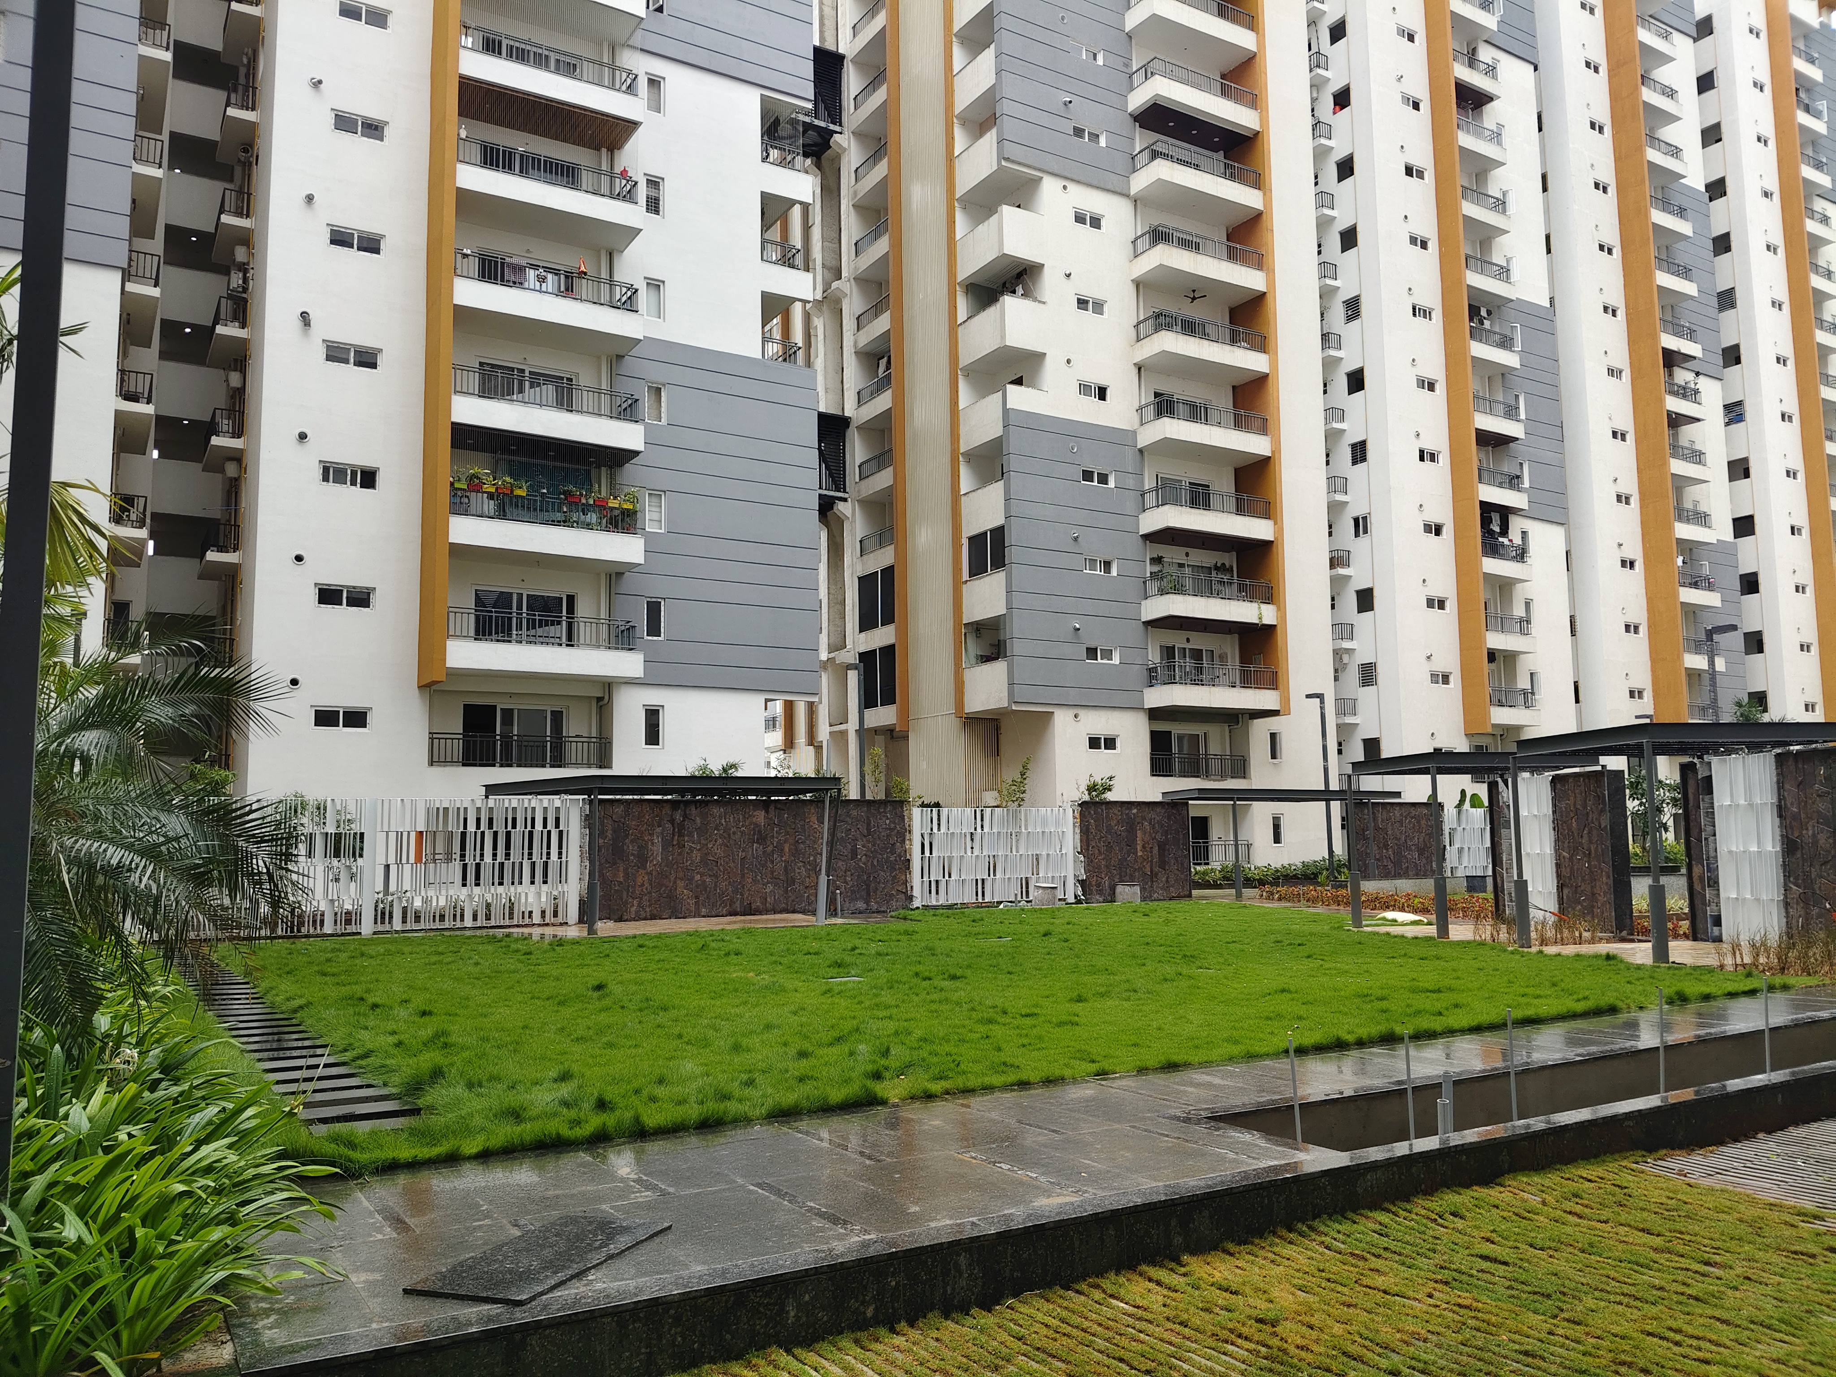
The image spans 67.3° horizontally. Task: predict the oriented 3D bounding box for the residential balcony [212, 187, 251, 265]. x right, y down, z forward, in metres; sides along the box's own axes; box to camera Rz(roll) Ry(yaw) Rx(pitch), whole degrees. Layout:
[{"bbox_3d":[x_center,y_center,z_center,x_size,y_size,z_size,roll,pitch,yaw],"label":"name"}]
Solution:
[{"bbox_3d":[-18.732,-12.564,37.758,0.770,0.970,2.800,3,-7,-31],"label":"residential balcony"}]

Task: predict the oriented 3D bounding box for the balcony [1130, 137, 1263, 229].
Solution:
[{"bbox_3d":[9.825,-17.810,48.871,4.880,1.390,1.600,3,-7,-31],"label":"balcony"}]

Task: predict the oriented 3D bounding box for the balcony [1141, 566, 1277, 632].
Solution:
[{"bbox_3d":[10.018,-2.893,47.218,4.880,1.390,1.600,3,-7,-31],"label":"balcony"}]

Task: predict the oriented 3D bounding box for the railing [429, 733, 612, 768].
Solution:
[{"bbox_3d":[-10.210,1.644,35.766,4.712,0.839,0.076,3,-7,-32],"label":"railing"}]

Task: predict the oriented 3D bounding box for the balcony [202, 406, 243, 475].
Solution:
[{"bbox_3d":[-18.516,-6.606,36.857,0.800,1.060,2.900,3,-8,-31],"label":"balcony"}]

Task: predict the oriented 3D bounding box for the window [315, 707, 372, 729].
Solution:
[{"bbox_3d":[-13.985,0.731,33.502,1.367,0.530,0.121,3,-7,-32],"label":"window"}]

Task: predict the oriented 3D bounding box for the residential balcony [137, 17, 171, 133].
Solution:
[{"bbox_3d":[-20.130,-15.968,36.136,0.776,0.970,4.181,3,-7,-32],"label":"residential balcony"}]

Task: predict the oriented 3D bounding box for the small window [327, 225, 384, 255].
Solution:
[{"bbox_3d":[-14.031,-11.117,34.427,1.300,0.630,0.120,3,-8,-31],"label":"small window"}]

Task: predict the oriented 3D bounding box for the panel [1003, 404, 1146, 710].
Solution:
[{"bbox_3d":[5.194,-4.122,45.458,5.500,9.550,0.320,3,-8,-31],"label":"panel"}]

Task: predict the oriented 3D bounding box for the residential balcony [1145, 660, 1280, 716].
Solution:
[{"bbox_3d":[9.969,0.005,46.947,5.000,1.500,1.720,3,-8,-31],"label":"residential balcony"}]

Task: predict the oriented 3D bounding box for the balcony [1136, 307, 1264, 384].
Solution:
[{"bbox_3d":[9.900,-11.894,48.342,5.000,1.480,1.720,3,-8,-31],"label":"balcony"}]

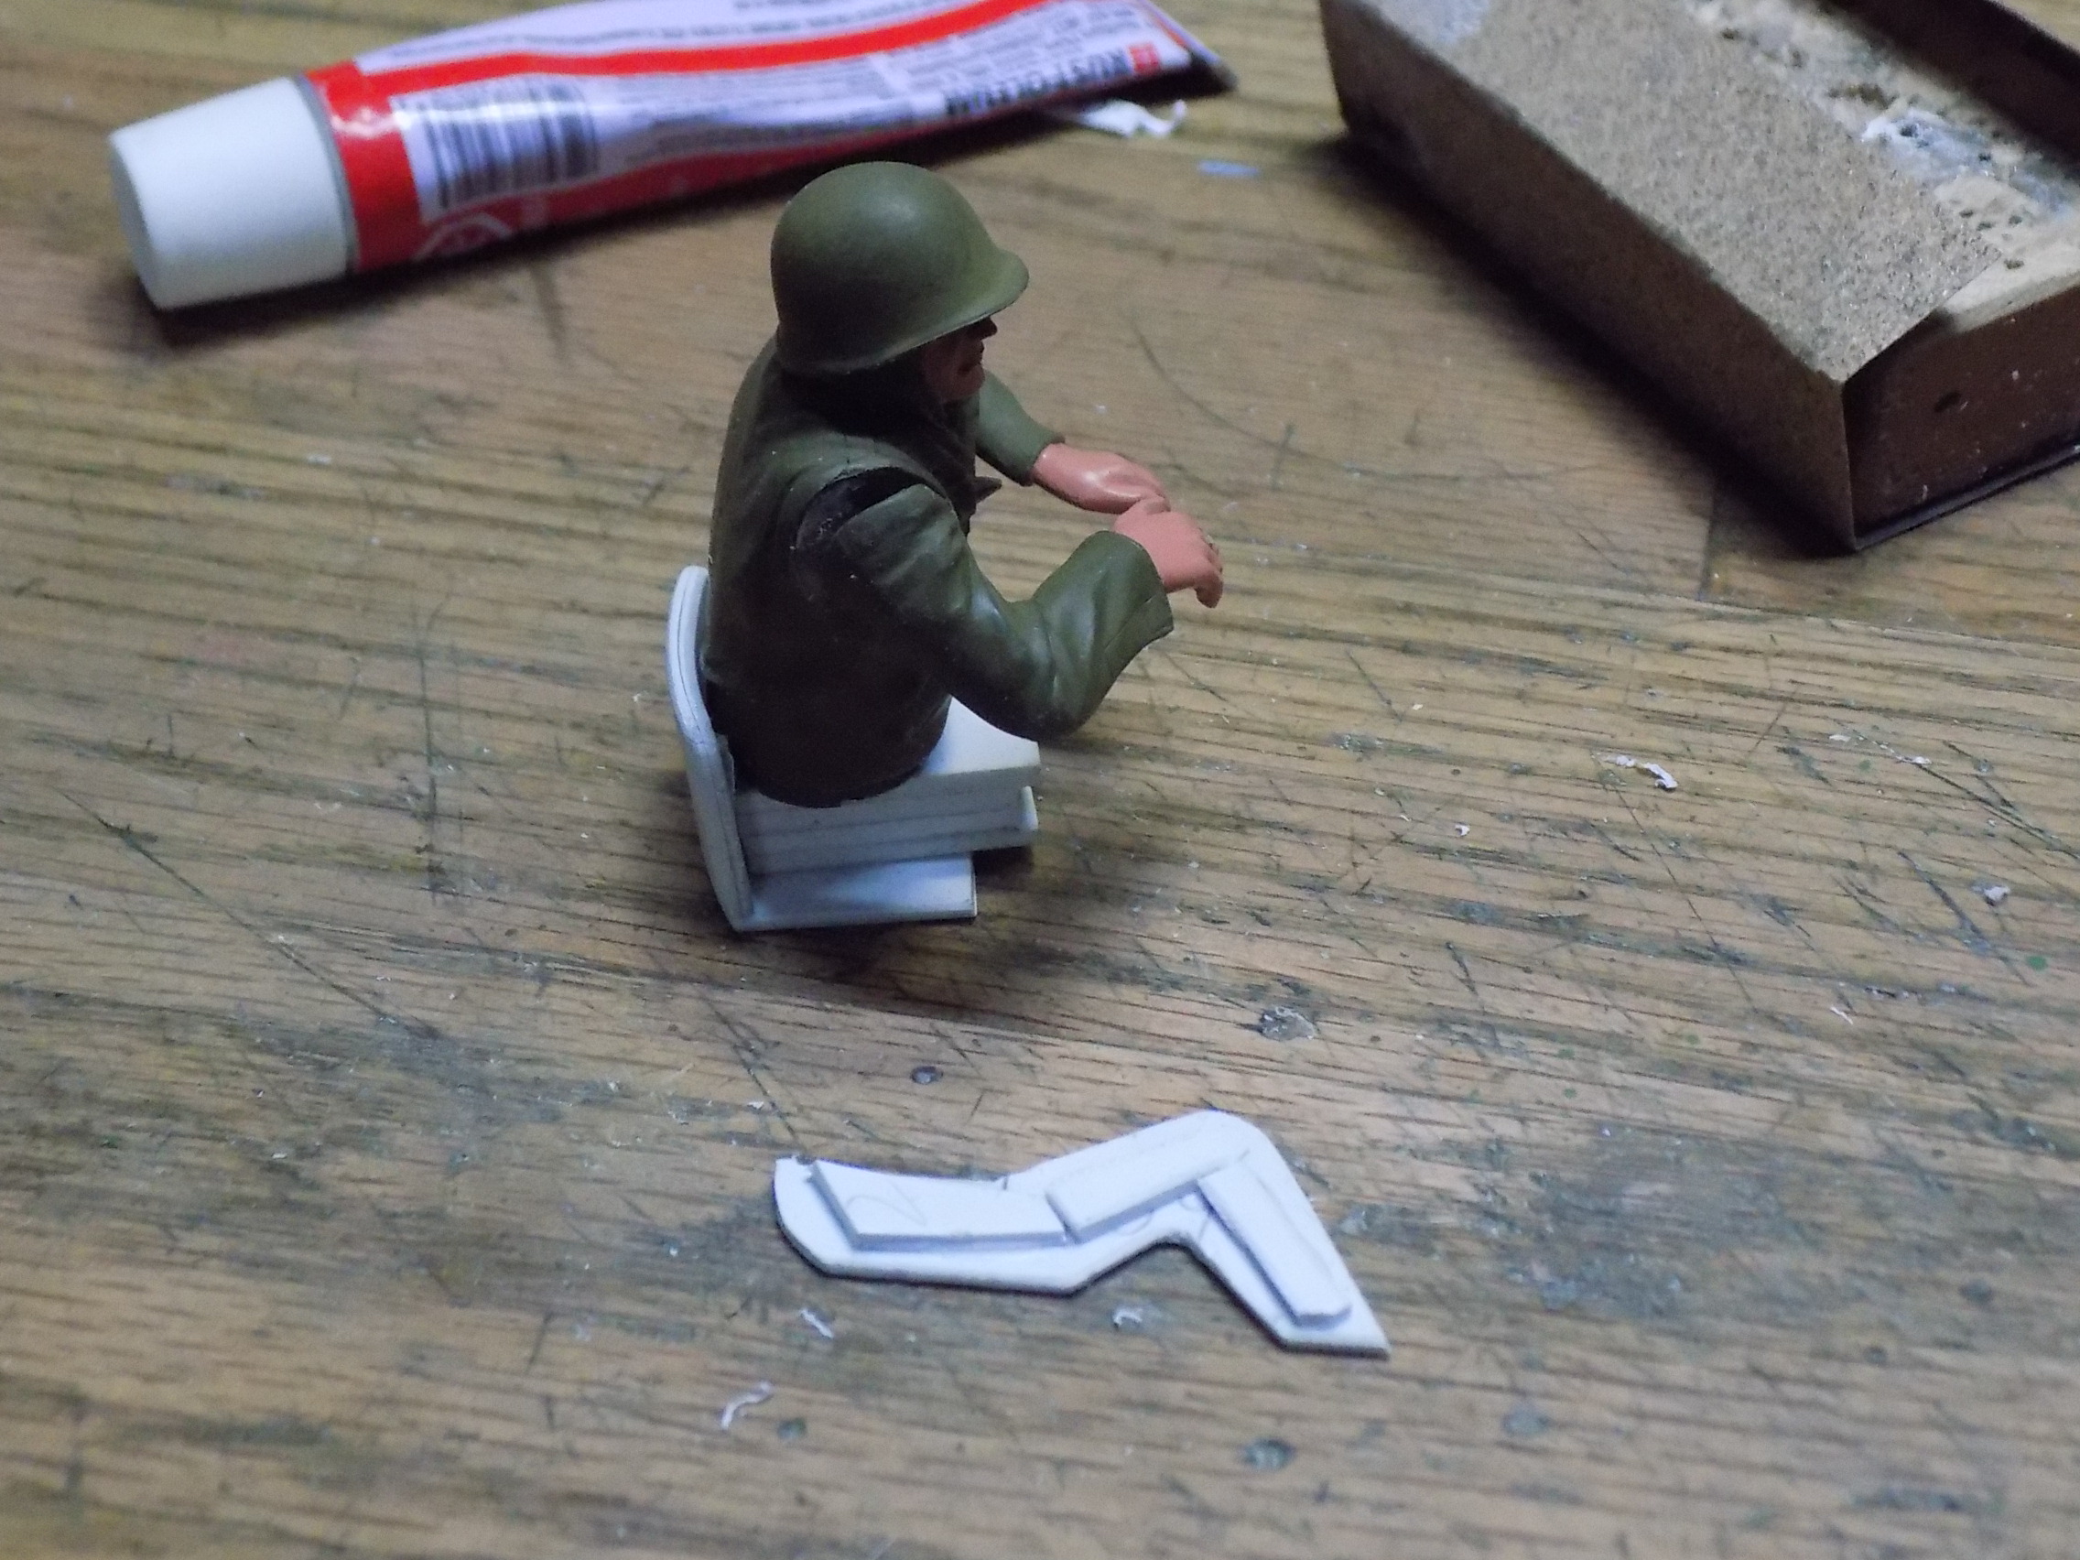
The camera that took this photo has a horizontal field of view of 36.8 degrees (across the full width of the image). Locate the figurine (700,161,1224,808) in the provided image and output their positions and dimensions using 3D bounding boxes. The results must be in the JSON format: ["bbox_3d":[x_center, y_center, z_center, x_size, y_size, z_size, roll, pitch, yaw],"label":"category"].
[{"bbox_3d":[-0.006,-0.024,0.226,0.037,0.049,0.032,-7,42,-7],"label":"figurine"}]

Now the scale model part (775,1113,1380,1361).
[{"bbox_3d":[0.002,0.031,0.215,0.041,0.003,0.021,-1,42,-1],"label":"scale model part"}]

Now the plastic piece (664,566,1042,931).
[{"bbox_3d":[-0.014,-0.006,0.238,0.027,0.026,0.021,-3,42,-4],"label":"plastic piece"}]

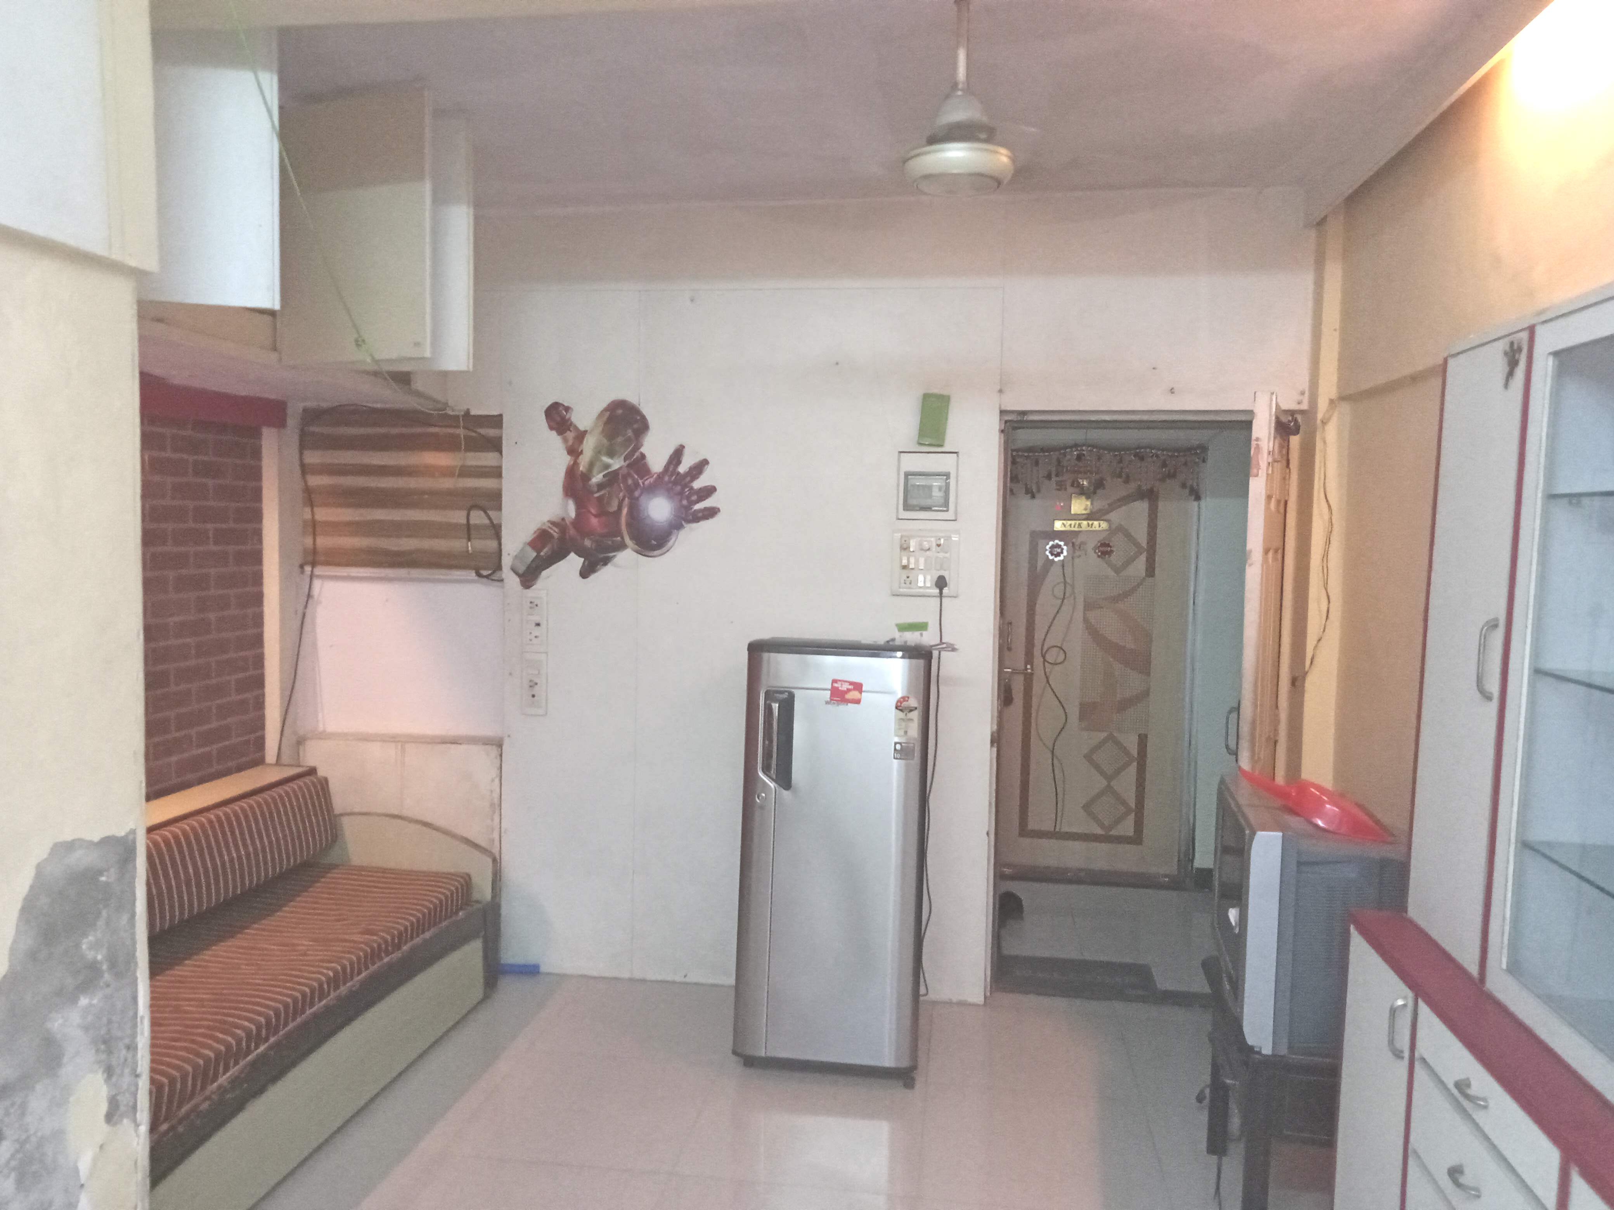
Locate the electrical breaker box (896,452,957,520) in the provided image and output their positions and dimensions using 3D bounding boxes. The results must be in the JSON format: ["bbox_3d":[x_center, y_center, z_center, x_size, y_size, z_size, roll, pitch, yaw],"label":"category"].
[{"bbox_3d":[0.411,-0.404,4.438,0.203,0.235,0.050,2,4,8],"label":"electrical breaker box"}]

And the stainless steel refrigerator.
[{"bbox_3d":[0.107,0.762,4.114,0.540,1.270,0.600,2,4,8],"label":"stainless steel refrigerator"}]

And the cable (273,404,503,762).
[{"bbox_3d":[-1.528,-0.066,4.787,0.865,1.326,0.150,2,4,8],"label":"cable"}]

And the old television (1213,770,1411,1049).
[{"bbox_3d":[1.220,0.699,2.985,0.480,0.468,0.602,2,4,11],"label":"old television"}]

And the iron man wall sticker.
[{"bbox_3d":[-0.679,-0.391,4.602,0.763,0.662,0.012,2,4,8],"label":"iron man wall sticker"}]

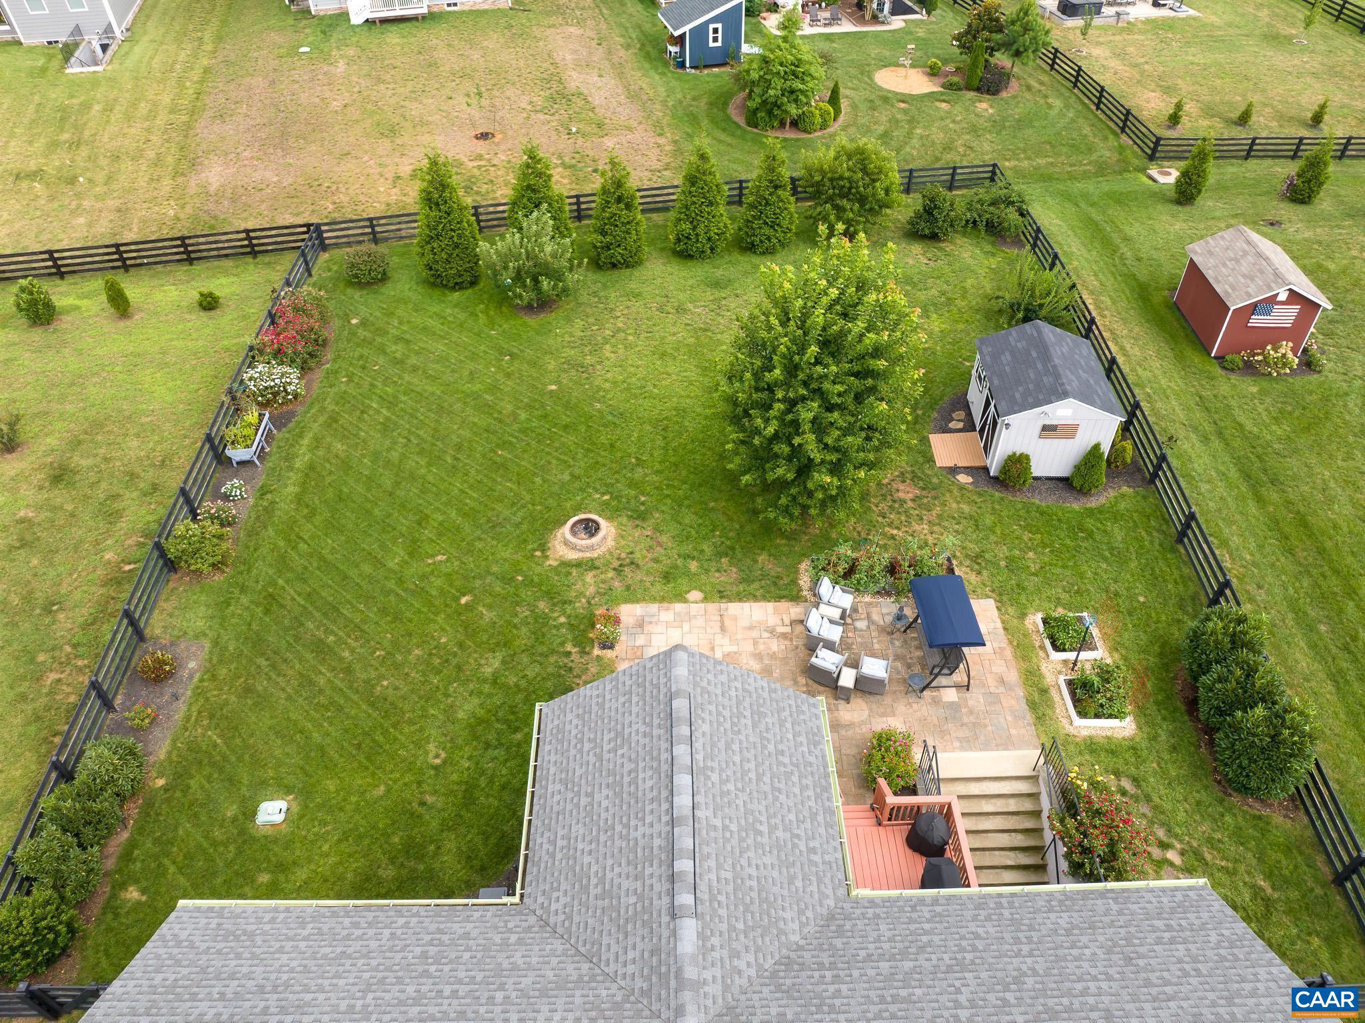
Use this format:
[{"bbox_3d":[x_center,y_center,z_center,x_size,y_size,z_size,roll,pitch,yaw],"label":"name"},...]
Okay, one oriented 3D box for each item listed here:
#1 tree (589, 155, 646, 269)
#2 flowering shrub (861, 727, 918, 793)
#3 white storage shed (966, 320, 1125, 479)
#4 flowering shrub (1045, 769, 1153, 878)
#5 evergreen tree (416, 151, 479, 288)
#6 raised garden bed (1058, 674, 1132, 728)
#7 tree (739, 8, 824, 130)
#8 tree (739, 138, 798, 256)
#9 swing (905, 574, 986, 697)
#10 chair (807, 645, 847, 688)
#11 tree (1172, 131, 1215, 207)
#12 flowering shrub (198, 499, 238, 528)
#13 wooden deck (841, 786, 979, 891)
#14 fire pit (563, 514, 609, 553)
[{"bbox_3d":[-2.745,-12.191,38.184,2.393,4.378,2.393,-1,44,0],"label":"tree"},{"bbox_3d":[4.602,5.594,21.013,1.180,1.100,1.200,0,43,0],"label":"flowering shrub"},{"bbox_3d":[10.474,-3.317,27.632,3.358,2.773,3.926,2,43,2],"label":"white storage shed"},{"bbox_3d":[8.077,6.027,18.294,1.872,1.650,2.279,-1,43,0],"label":"flowering shrub"},{"bbox_3d":[-9.143,-11.130,36.091,2.312,5.211,2.312,-1,43,0],"label":"evergreen tree"},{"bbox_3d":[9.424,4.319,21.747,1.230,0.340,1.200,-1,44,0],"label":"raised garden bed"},{"bbox_3d":[5.237,-22.878,49.209,4.477,5.948,4.477,-1,43,0],"label":"tree"},{"bbox_3d":[3.587,-12.900,38.820,2.354,4.503,2.354,-1,43,0],"label":"tree"},{"bbox_3d":[6.378,3.089,23.249,1.300,1.750,2.050,-2,43,-2],"label":"swing"},{"bbox_3d":[3.310,3.482,21.845,0.700,0.800,0.760,21,48,21],"label":"chair"},{"bbox_3d":[23.923,-15.784,43.723,1.600,3.200,1.600,0,43,0],"label":"tree"},{"bbox_3d":[-13.023,0.058,26.499,1.063,0.544,1.063,-1,43,0],"label":"flowering shrub"},{"bbox_3d":[3.930,6.999,17.729,2.950,1.350,3.050,-1,44,0],"label":"wooden deck"},{"bbox_3d":[-2.760,0.615,26.939,1.278,0.340,1.278,0,43,0],"label":"fire pit"}]

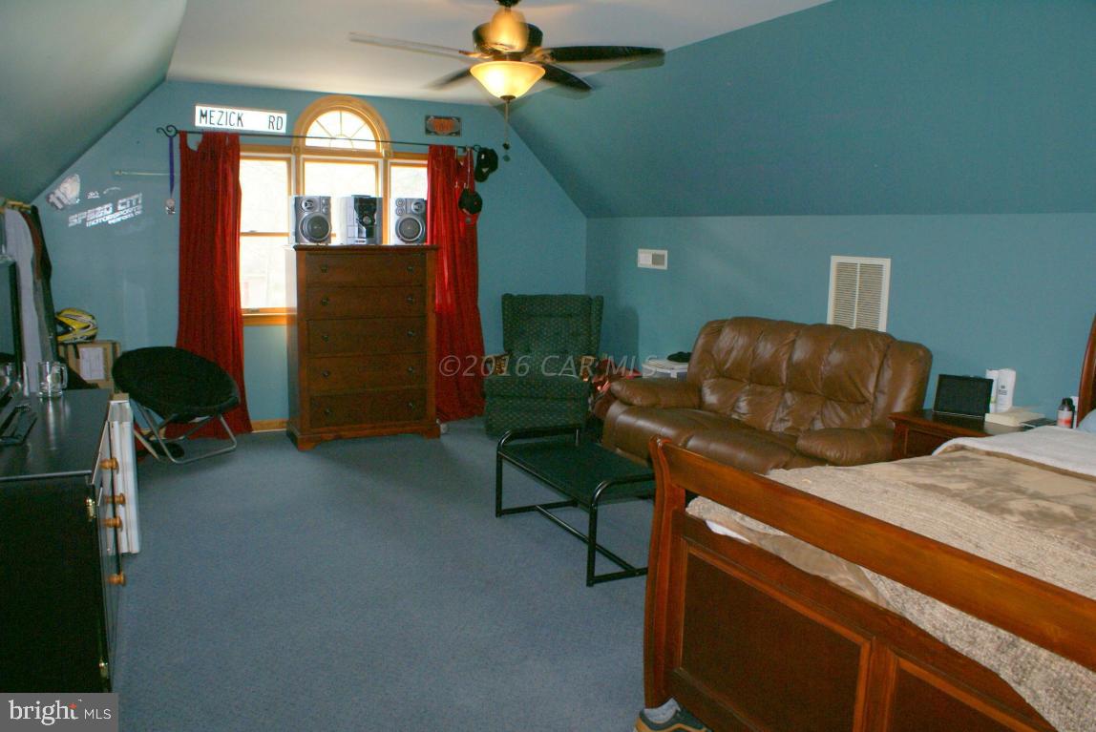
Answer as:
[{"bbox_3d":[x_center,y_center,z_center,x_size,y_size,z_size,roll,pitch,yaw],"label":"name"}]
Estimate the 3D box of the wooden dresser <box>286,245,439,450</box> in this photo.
[{"bbox_3d":[-1.351,-0.167,5.973,1.000,1.390,0.500,-4,11,-26],"label":"wooden dresser"}]

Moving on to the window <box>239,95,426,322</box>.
[{"bbox_3d":[-1.535,-1.181,6.276,2.002,1.683,0.080,-5,11,-29],"label":"window"}]

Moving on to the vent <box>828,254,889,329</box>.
[{"bbox_3d":[1.815,-0.351,4.849,0.020,0.570,0.430,-5,11,-29],"label":"vent"}]

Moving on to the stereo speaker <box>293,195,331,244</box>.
[{"bbox_3d":[-1.634,-1.000,5.684,0.235,0.325,0.260,-4,10,-23],"label":"stereo speaker"}]

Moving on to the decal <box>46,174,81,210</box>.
[{"bbox_3d":[-3.160,-1.136,5.371,0.189,0.230,0.010,-5,11,-29],"label":"decal"}]

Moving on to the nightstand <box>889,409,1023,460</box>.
[{"bbox_3d":[2.045,0.592,3.921,0.439,0.647,0.647,-5,11,-29],"label":"nightstand"}]

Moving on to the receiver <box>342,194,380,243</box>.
[{"bbox_3d":[-1.329,-1.027,5.827,0.235,0.335,0.330,-4,10,-23],"label":"receiver"}]

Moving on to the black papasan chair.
[{"bbox_3d":[-2.472,0.245,5.521,0.740,0.700,0.790,7,11,31],"label":"black papasan chair"}]

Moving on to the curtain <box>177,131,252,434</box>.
[{"bbox_3d":[-2.388,-0.534,5.785,0.520,2.150,0.140,-4,11,-26],"label":"curtain"}]

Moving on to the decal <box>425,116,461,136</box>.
[{"bbox_3d":[-0.809,-1.868,6.412,0.295,0.148,0.015,-4,11,-26],"label":"decal"}]

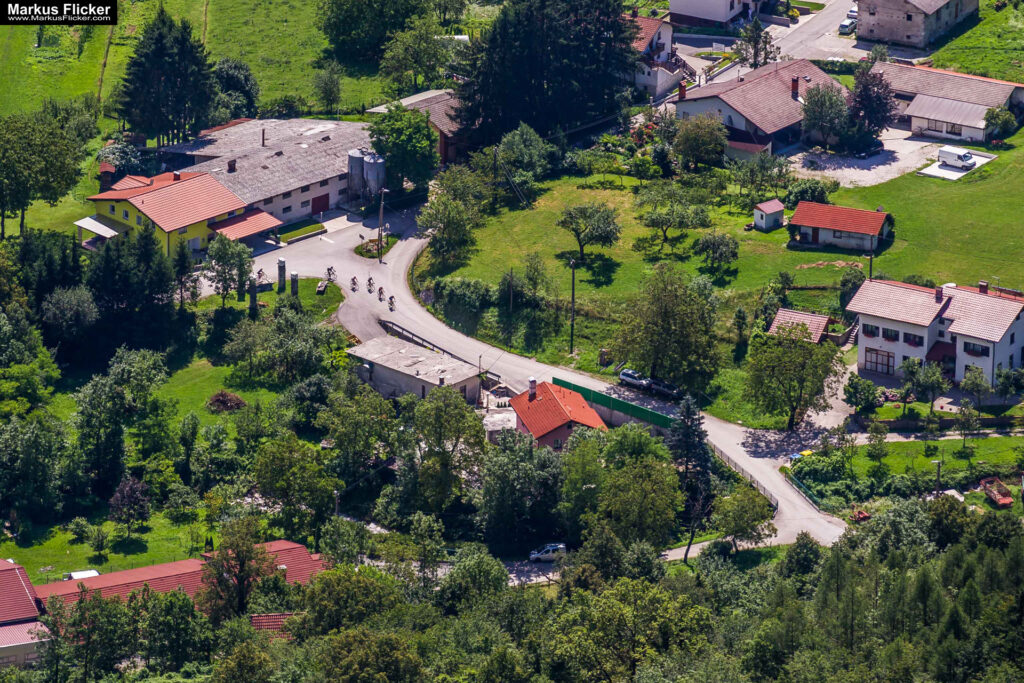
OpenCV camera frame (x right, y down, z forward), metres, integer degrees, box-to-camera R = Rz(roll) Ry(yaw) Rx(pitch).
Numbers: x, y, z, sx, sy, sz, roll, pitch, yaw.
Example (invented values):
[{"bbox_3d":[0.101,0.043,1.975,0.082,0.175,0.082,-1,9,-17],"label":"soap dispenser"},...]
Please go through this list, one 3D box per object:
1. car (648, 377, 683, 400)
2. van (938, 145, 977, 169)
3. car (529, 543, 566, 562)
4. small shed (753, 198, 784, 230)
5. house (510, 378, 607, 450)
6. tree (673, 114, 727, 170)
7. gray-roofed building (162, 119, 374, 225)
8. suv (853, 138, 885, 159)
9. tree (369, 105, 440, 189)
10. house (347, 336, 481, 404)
[{"bbox_3d":[17.565,5.418,648.908,4.100,1.600,1.750,17,28,36],"label":"car"},{"bbox_3d":[55.515,-22.957,709.113,4.800,1.970,1.880,16,27,33],"label":"van"},{"bbox_3d":[4.068,23.958,642.938,4.150,1.780,1.750,-2,22,-5],"label":"car"},{"bbox_3d":[31.210,-15.428,689.631,3.000,2.650,2.200,-19,29,-38],"label":"small shed"},{"bbox_3d":[5.237,9.404,637.696,8.388,7.300,10.884,-6,23,-15],"label":"house"},{"bbox_3d":[22.970,-24.355,695.796,6.400,6.300,6.200,0,22,0],"label":"tree"},{"bbox_3d":[-31.963,-21.745,709.202,25.708,6.900,21.852,-19,30,-37],"label":"gray-roofed building"},{"bbox_3d":[44.806,-24.496,713.039,1.800,1.620,4.400,20,30,39],"label":"suv"},{"bbox_3d":[-13.184,-23.600,697.974,8.593,10.610,8.593,1,23,0],"label":"tree"},{"bbox_3d":[-10.944,4.197,654.938,15.567,4.200,6.707,19,29,37],"label":"house"}]

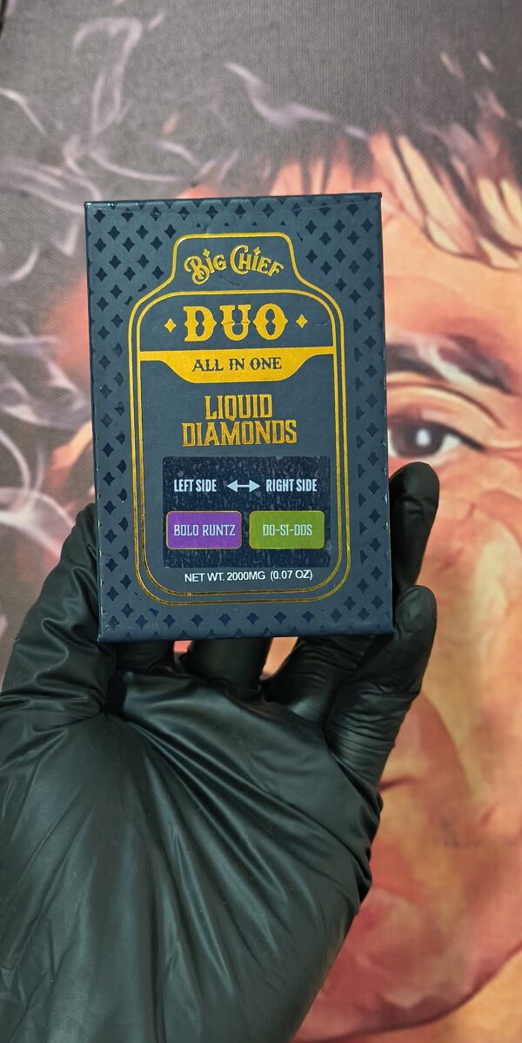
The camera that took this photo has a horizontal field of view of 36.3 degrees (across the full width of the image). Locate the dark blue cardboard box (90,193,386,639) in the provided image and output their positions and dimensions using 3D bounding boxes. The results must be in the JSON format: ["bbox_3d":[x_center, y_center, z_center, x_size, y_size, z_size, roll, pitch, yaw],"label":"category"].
[{"bbox_3d":[-0.006,-0.028,0.229,0.080,0.024,0.119,-1,91,1],"label":"dark blue cardboard box"}]

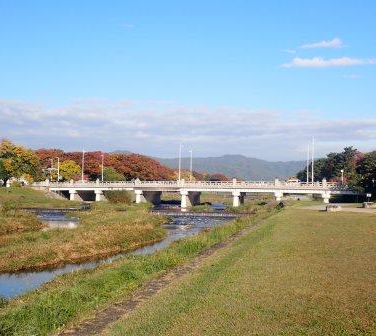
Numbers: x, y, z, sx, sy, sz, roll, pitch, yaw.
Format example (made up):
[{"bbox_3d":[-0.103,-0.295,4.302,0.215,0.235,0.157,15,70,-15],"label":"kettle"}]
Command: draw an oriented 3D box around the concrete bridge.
[{"bbox_3d":[-2.790,7.130,161.330,112.340,8.000,22.000,-1,-2,38],"label":"concrete bridge"}]

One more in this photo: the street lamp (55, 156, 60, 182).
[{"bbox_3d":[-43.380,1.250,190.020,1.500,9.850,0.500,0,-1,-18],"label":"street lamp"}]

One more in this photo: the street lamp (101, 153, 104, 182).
[{"bbox_3d":[-28.920,0.590,193.040,0.500,11.360,1.400,-1,-2,38],"label":"street lamp"}]

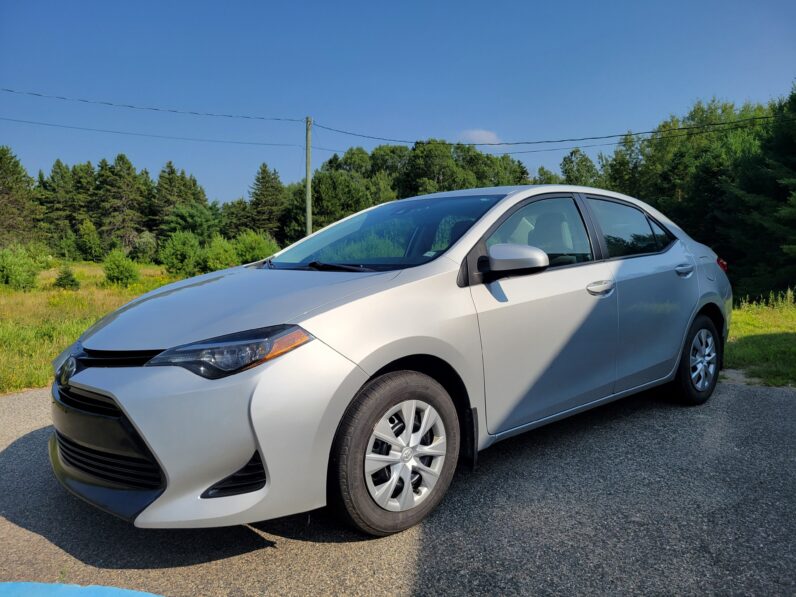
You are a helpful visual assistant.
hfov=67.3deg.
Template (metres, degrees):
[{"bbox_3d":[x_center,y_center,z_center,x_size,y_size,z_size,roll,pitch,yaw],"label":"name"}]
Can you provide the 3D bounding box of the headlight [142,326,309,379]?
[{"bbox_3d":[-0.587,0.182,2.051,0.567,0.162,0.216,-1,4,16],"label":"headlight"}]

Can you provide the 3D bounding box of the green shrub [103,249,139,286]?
[{"bbox_3d":[-7.658,-0.855,16.500,1.000,1.080,1.000,-3,7,-25],"label":"green shrub"}]

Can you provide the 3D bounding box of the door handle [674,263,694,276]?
[{"bbox_3d":[1.835,-0.181,3.834,0.230,0.065,0.060,-5,5,-41],"label":"door handle"}]

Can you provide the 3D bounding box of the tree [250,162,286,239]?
[{"bbox_3d":[-9.244,-6.012,41.699,2.530,6.840,2.400,0,5,0],"label":"tree"}]

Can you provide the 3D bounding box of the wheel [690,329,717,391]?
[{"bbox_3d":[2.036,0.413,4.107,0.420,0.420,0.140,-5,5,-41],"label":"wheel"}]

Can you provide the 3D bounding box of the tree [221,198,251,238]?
[{"bbox_3d":[-11.419,-4.782,41.807,2.110,4.370,2.000,0,5,0],"label":"tree"}]

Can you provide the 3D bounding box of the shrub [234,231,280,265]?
[{"bbox_3d":[-5.937,-2.070,25.000,1.950,1.600,1.800,-1,6,-13],"label":"shrub"}]

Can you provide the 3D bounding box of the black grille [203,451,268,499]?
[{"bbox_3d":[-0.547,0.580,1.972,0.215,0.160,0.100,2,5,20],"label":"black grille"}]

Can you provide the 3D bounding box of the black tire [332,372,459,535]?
[{"bbox_3d":[-0.024,0.594,2.370,0.634,0.634,0.210,-5,5,-41],"label":"black tire"}]

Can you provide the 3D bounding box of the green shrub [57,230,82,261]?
[{"bbox_3d":[-22.046,-3.467,39.906,1.610,2.130,1.530,0,5,0],"label":"green shrub"}]

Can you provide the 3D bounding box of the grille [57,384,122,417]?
[{"bbox_3d":[-1.230,0.356,2.321,0.110,0.095,0.760,-5,5,-41],"label":"grille"}]

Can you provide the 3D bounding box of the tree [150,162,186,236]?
[{"bbox_3d":[-17.934,-6.782,46.165,2.640,7.620,2.510,0,5,0],"label":"tree"}]

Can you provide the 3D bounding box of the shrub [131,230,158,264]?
[{"bbox_3d":[-15.265,-3.070,35.911,1.690,2.020,1.600,0,5,0],"label":"shrub"}]

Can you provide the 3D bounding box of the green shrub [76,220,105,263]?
[{"bbox_3d":[-22.115,-4.171,43.000,2.000,3.100,2.000,-3,4,-27],"label":"green shrub"}]

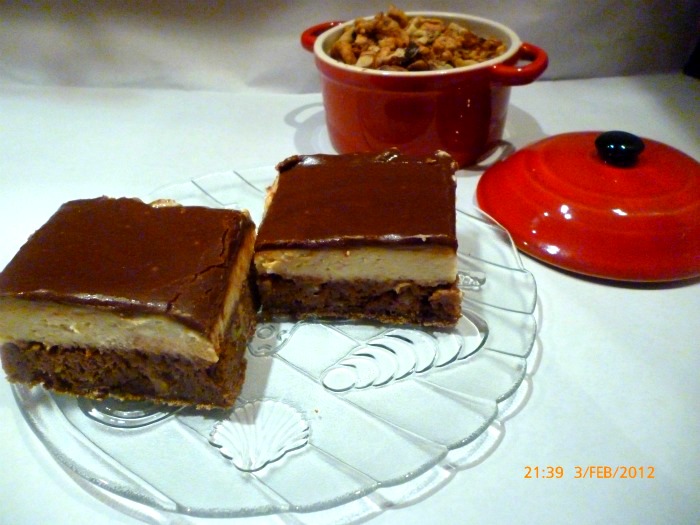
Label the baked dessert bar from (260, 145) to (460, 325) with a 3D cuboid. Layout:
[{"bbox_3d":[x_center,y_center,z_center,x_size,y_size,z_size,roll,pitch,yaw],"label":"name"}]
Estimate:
[{"bbox_3d":[0.004,-0.009,0.203,0.067,0.036,0.054,1,38,6],"label":"baked dessert bar"}]

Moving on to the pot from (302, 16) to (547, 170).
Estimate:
[{"bbox_3d":[0.034,-0.090,0.298,0.134,0.052,0.103,16,42,24],"label":"pot"}]

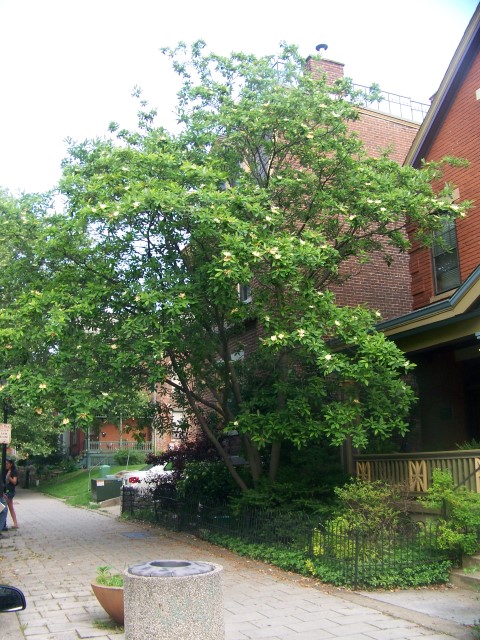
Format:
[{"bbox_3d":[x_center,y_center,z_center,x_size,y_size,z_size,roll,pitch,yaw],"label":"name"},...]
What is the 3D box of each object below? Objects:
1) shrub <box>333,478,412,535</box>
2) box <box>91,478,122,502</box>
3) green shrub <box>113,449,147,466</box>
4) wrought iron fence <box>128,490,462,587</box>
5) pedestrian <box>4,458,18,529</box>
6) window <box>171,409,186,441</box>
[{"bbox_3d":[2.007,2.953,9.800,1.100,1.100,1.150,-1,-13,0],"label":"shrub"},{"bbox_3d":[-4.950,6.382,24.163,0.910,0.840,0.900,5,-14,-24],"label":"box"},{"bbox_3d":[-7.615,9.562,45.000,2.300,1.250,1.900,5,-14,-24],"label":"green shrub"},{"bbox_3d":[-0.400,4.156,13.631,1.350,0.960,12.100,5,-14,-24],"label":"wrought iron fence"},{"bbox_3d":[-5.464,4.140,15.522,0.400,1.600,0.450,2,-13,-11],"label":"pedestrian"},{"bbox_3d":[-4.372,7.450,46.000,1.100,2.150,0.180,5,-14,-24],"label":"window"}]

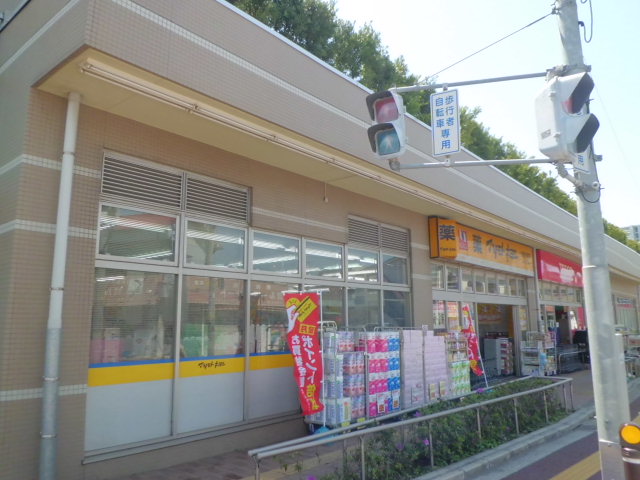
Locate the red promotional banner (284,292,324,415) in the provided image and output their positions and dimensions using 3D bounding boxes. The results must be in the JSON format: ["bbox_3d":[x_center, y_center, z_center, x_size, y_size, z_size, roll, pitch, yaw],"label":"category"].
[{"bbox_3d":[-0.242,1.707,7.350,0.600,1.750,0.140,-5,-11,25],"label":"red promotional banner"}]

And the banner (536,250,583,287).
[{"bbox_3d":[9.941,1.315,19.524,0.320,1.030,6.300,-9,-13,40],"label":"banner"}]

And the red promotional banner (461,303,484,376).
[{"bbox_3d":[3.611,2.342,11.400,0.500,1.750,0.180,-6,-11,31],"label":"red promotional banner"}]

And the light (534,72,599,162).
[{"bbox_3d":[2.110,-1.028,4.120,0.400,0.700,0.360,-8,-12,37],"label":"light"}]

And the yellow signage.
[{"bbox_3d":[4.965,0.367,13.926,0.340,1.020,6.700,-9,-13,40],"label":"yellow signage"}]

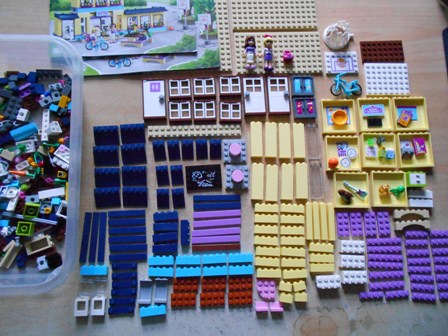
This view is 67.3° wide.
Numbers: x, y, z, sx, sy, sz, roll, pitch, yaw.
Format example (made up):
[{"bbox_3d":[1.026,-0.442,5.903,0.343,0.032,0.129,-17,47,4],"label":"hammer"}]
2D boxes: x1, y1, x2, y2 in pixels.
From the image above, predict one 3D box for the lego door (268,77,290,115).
[{"bbox_3d":[0.077,-0.105,0.481,0.032,0.009,0.059,-2,82,-3],"label":"lego door"}]

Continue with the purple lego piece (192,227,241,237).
[{"bbox_3d":[-0.010,0.087,0.455,0.064,0.003,0.008,-3,82,-2],"label":"purple lego piece"}]

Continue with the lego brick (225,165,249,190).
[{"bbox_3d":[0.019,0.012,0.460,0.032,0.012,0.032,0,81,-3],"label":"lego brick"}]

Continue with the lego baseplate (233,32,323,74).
[{"bbox_3d":[0.080,-0.168,0.492,0.128,0.005,0.064,-2,81,-3],"label":"lego baseplate"}]

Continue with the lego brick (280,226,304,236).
[{"bbox_3d":[0.091,0.083,0.452,0.032,0.008,0.011,1,81,-3],"label":"lego brick"}]

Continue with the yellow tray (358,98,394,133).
[{"bbox_3d":[0.217,-0.077,0.486,0.048,0.008,0.050,-1,82,-3],"label":"yellow tray"}]

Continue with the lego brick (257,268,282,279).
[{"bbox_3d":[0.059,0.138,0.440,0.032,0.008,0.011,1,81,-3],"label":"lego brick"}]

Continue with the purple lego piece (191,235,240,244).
[{"bbox_3d":[-0.010,0.095,0.446,0.064,0.003,0.008,-1,81,-3],"label":"purple lego piece"}]

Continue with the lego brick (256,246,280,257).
[{"bbox_3d":[0.058,0.111,0.449,0.032,0.008,0.011,2,81,-2],"label":"lego brick"}]

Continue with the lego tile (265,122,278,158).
[{"bbox_3d":[0.066,-0.038,0.472,0.016,0.008,0.050,1,82,-2],"label":"lego tile"}]

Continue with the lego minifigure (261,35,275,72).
[{"bbox_3d":[0.063,-0.165,0.481,0.022,0.015,0.051,-1,81,-4],"label":"lego minifigure"}]

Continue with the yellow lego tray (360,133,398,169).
[{"bbox_3d":[0.219,-0.024,0.475,0.048,0.008,0.050,0,82,-2],"label":"yellow lego tray"}]

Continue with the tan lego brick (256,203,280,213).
[{"bbox_3d":[0.057,0.054,0.458,0.032,0.008,0.011,0,81,-3],"label":"tan lego brick"}]

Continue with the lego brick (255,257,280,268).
[{"bbox_3d":[0.057,0.123,0.444,0.032,0.008,0.011,4,81,-2],"label":"lego brick"}]

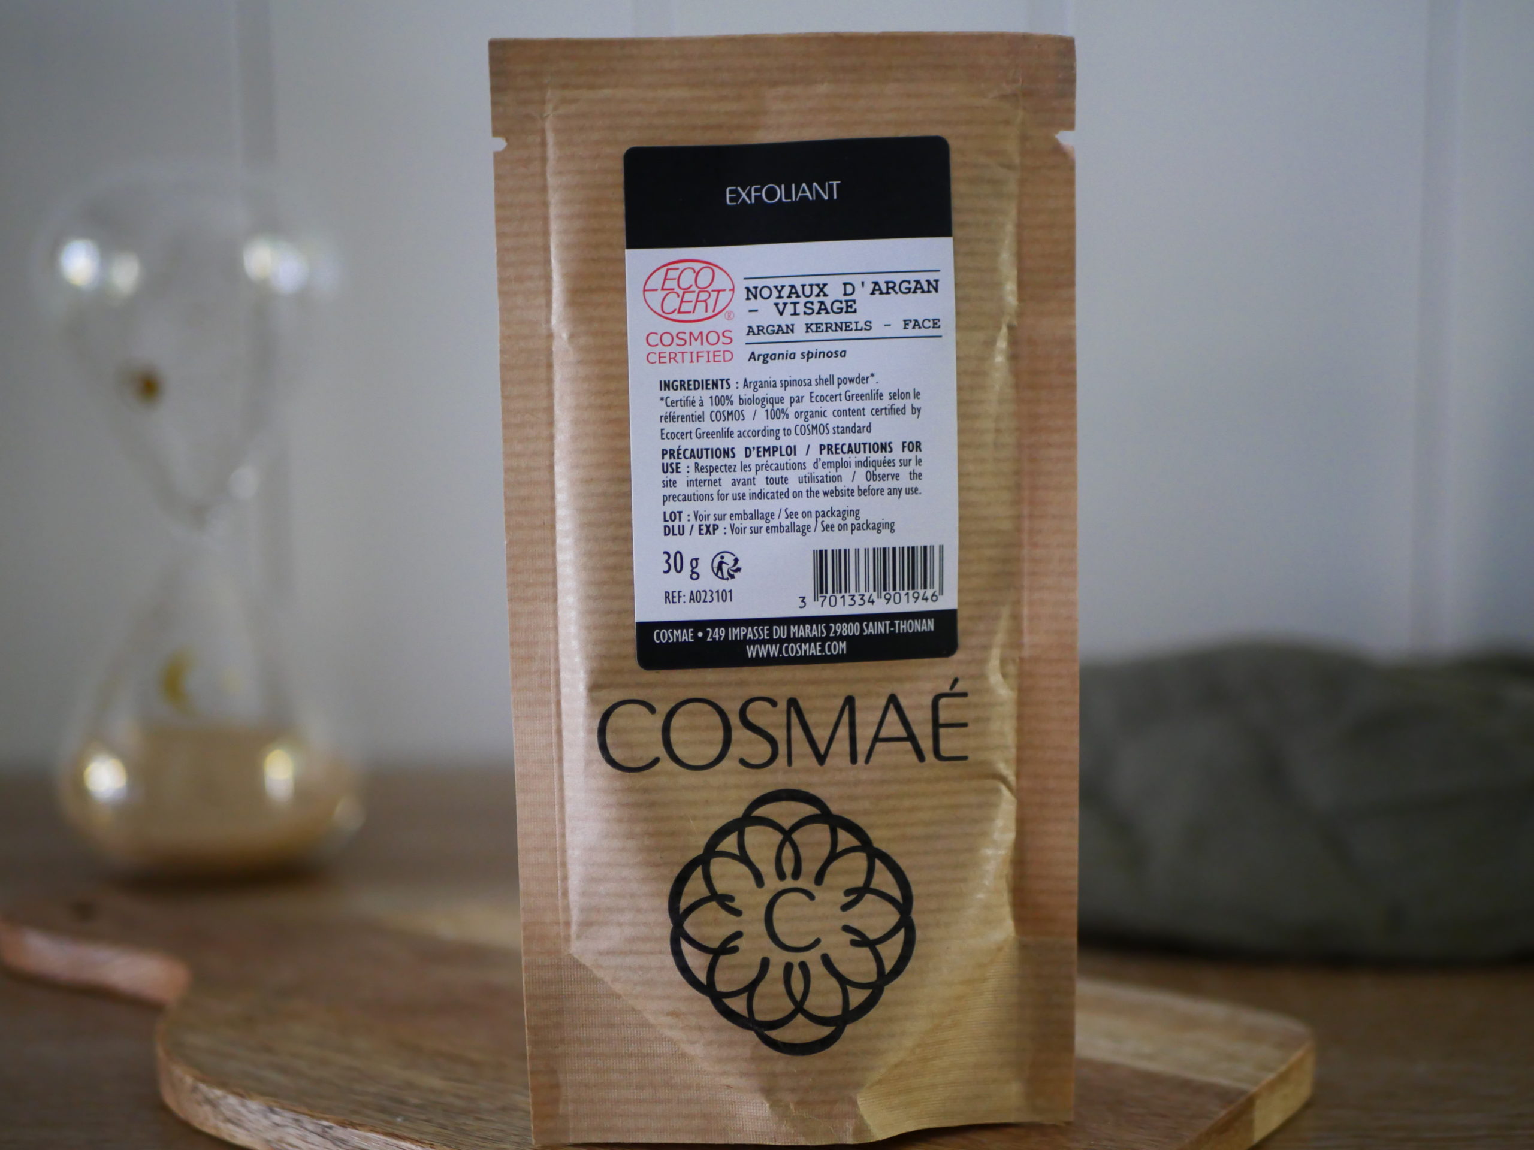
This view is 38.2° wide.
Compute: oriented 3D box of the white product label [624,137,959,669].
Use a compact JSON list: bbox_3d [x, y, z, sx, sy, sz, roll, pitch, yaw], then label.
[{"bbox_3d":[0.005,-0.032,0.416,0.061,0.098,0.003,-2,7,-4],"label":"white product label"}]

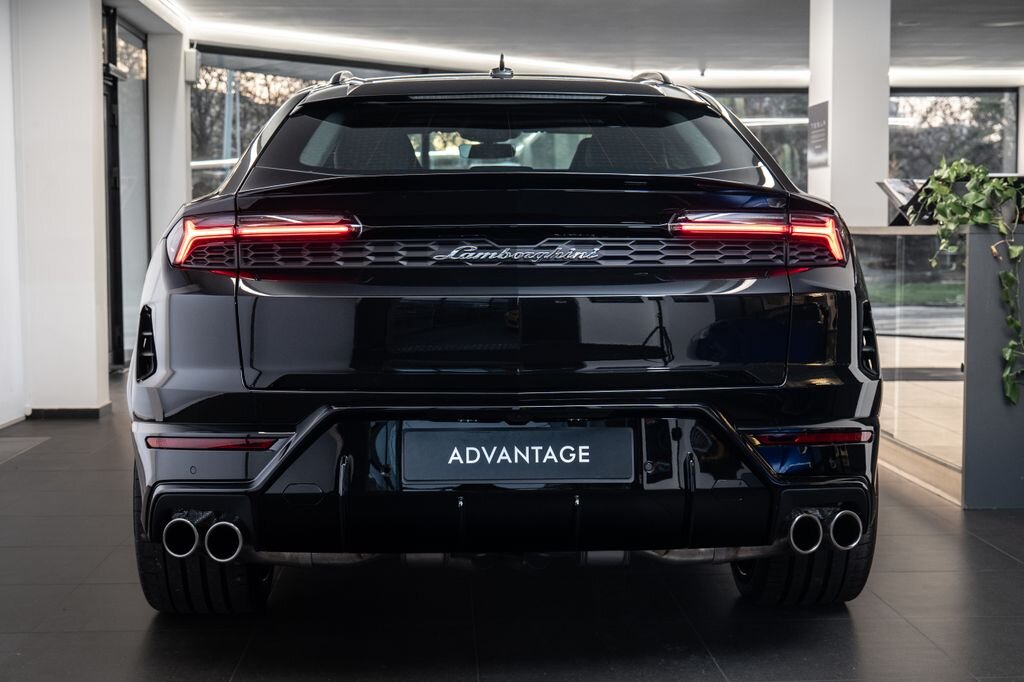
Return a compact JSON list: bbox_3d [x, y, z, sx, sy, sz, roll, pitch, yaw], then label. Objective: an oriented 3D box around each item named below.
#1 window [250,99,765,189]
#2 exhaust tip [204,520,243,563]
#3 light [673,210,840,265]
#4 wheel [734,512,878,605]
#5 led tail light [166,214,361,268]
[{"bbox_3d":[-0.004,-0.508,3.546,1.260,0.150,0.610,0,34,-2],"label":"window"},{"bbox_3d":[-0.652,0.456,3.292,0.092,0.092,0.120,0,4,2],"label":"exhaust tip"},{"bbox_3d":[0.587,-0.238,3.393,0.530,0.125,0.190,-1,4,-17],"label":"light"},{"bbox_3d":[0.823,0.381,4.182,0.320,0.780,0.780,0,4,-2],"label":"wheel"},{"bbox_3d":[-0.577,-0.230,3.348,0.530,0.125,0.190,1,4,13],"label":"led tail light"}]

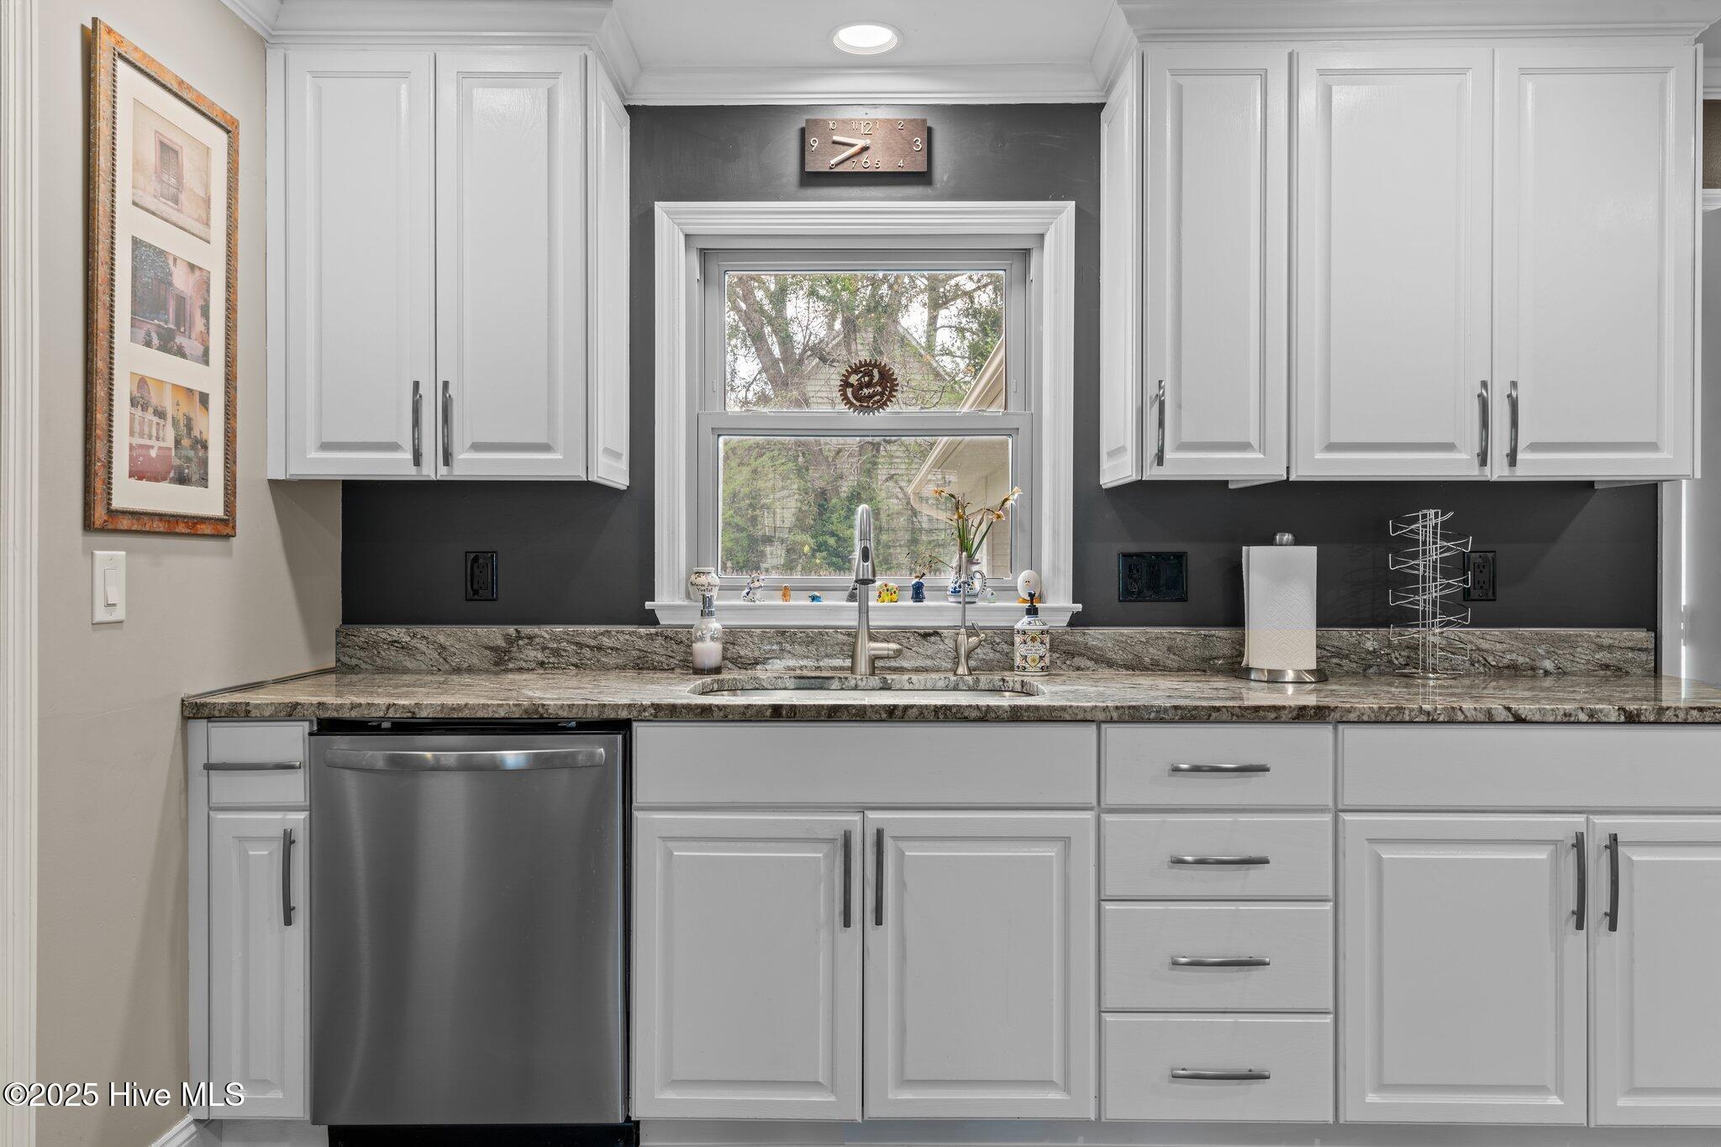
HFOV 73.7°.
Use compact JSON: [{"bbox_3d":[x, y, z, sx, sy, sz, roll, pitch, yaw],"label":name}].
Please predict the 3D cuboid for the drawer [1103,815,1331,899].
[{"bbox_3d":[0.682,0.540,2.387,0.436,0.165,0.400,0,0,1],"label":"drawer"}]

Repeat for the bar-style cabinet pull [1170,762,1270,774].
[{"bbox_3d":[0.679,0.367,2.169,0.185,0.019,0.034,0,0,1],"label":"bar-style cabinet pull"}]

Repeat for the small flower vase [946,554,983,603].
[{"bbox_3d":[0.261,0.013,2.833,0.096,0.123,0.080,0,0,1],"label":"small flower vase"}]

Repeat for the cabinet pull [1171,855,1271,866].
[{"bbox_3d":[0.686,0.548,2.187,0.189,0.016,0.032,0,0,0],"label":"cabinet pull"}]

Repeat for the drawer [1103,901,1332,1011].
[{"bbox_3d":[0.686,0.737,2.195,0.442,0.207,0.055,0,0,0],"label":"drawer"}]

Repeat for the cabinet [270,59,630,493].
[{"bbox_3d":[-0.929,-0.674,2.656,0.716,0.939,0.368,0,0,1],"label":"cabinet"}]

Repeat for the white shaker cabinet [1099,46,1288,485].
[{"bbox_3d":[0.754,-0.667,2.638,0.331,0.929,0.368,0,0,1],"label":"white shaker cabinet"}]

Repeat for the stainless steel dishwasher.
[{"bbox_3d":[-0.751,0.675,2.483,0.602,0.792,0.620,0,0,1],"label":"stainless steel dishwasher"}]

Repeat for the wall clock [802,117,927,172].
[{"bbox_3d":[0.015,-1.052,2.835,0.300,0.133,0.040,0,0,0],"label":"wall clock"}]

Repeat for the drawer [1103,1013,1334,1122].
[{"bbox_3d":[0.688,0.950,2.195,0.442,0.209,0.055,0,0,0],"label":"drawer"}]

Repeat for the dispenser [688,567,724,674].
[{"bbox_3d":[-0.360,0.134,2.700,0.072,0.208,0.073,0,0,0],"label":"dispenser"}]

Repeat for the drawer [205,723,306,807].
[{"bbox_3d":[-1.160,0.367,2.200,0.196,0.165,0.055,0,0,0],"label":"drawer"}]

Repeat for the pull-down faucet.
[{"bbox_3d":[0.040,0.043,2.673,0.123,0.406,0.245,0,0,1],"label":"pull-down faucet"}]

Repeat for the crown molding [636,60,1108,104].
[{"bbox_3d":[0.013,-1.202,2.825,1.190,0.072,0.070,0,0,0],"label":"crown molding"}]

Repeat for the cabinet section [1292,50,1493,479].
[{"bbox_3d":[1.145,-0.667,2.625,0.432,0.925,0.340,0,0,0],"label":"cabinet section"}]

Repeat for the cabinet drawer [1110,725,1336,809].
[{"bbox_3d":[0.686,0.371,2.195,0.442,0.162,0.055,0,0,0],"label":"cabinet drawer"}]

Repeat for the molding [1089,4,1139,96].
[{"bbox_3d":[0.578,-1.196,2.615,0.057,0.100,0.410,0,0,1],"label":"molding"}]

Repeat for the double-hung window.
[{"bbox_3d":[0.011,-0.394,2.990,0.885,0.915,0.100,0,0,0],"label":"double-hung window"}]

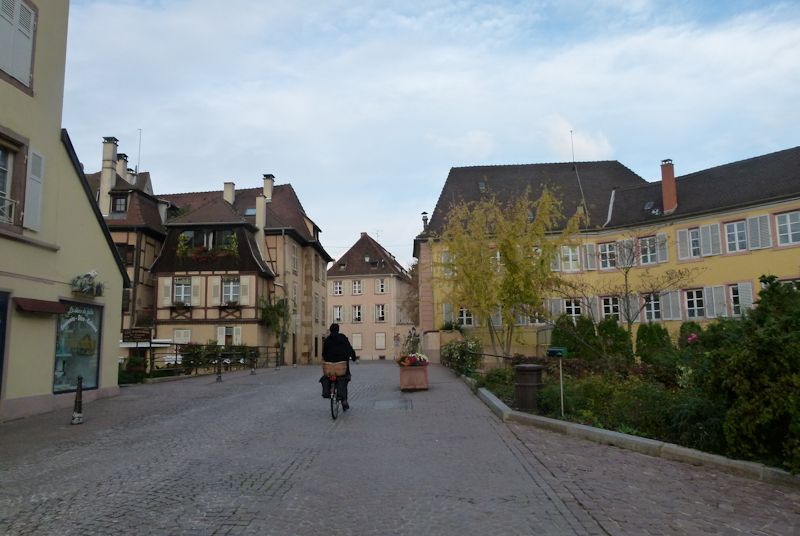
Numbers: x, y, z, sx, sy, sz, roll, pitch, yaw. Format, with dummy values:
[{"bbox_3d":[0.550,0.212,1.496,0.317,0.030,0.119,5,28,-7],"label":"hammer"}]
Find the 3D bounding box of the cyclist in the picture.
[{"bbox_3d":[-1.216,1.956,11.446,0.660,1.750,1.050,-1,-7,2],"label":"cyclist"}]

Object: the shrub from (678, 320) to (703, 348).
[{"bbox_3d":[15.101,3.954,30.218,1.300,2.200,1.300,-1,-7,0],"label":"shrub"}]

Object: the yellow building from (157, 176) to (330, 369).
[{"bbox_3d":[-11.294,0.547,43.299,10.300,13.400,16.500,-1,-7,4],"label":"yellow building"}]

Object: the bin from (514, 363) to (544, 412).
[{"bbox_3d":[2.489,2.265,10.997,0.550,0.880,0.550,-1,-7,0],"label":"bin"}]

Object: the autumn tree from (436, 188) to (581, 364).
[{"bbox_3d":[4.877,0.508,25.500,5.800,7.600,5.400,-2,-8,11],"label":"autumn tree"}]

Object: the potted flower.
[{"bbox_3d":[0.470,3.217,17.835,0.900,1.120,0.900,-1,-7,2],"label":"potted flower"}]

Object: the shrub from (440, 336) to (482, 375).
[{"bbox_3d":[2.750,3.940,25.905,1.850,1.650,1.700,-1,-7,0],"label":"shrub"}]

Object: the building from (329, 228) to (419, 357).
[{"bbox_3d":[-2.961,3.091,61.611,7.200,13.000,10.500,-1,-7,6],"label":"building"}]

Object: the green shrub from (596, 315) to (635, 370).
[{"bbox_3d":[9.511,3.288,25.500,1.600,2.300,1.600,-4,-8,20],"label":"green shrub"}]

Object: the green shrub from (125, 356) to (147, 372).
[{"bbox_3d":[-10.071,3.674,22.000,0.800,0.620,0.750,3,-8,-25],"label":"green shrub"}]

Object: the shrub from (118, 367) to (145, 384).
[{"bbox_3d":[-9.035,3.574,19.300,0.950,0.620,0.750,3,-8,-25],"label":"shrub"}]

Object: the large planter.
[{"bbox_3d":[0.427,3.179,17.071,0.790,0.740,0.790,-1,-8,2],"label":"large planter"}]

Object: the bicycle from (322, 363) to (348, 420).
[{"bbox_3d":[-1.227,2.400,11.451,0.580,1.070,1.750,-1,-8,1],"label":"bicycle"}]

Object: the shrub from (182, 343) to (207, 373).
[{"bbox_3d":[-7.825,3.427,22.000,0.900,1.100,0.800,2,-8,-20],"label":"shrub"}]

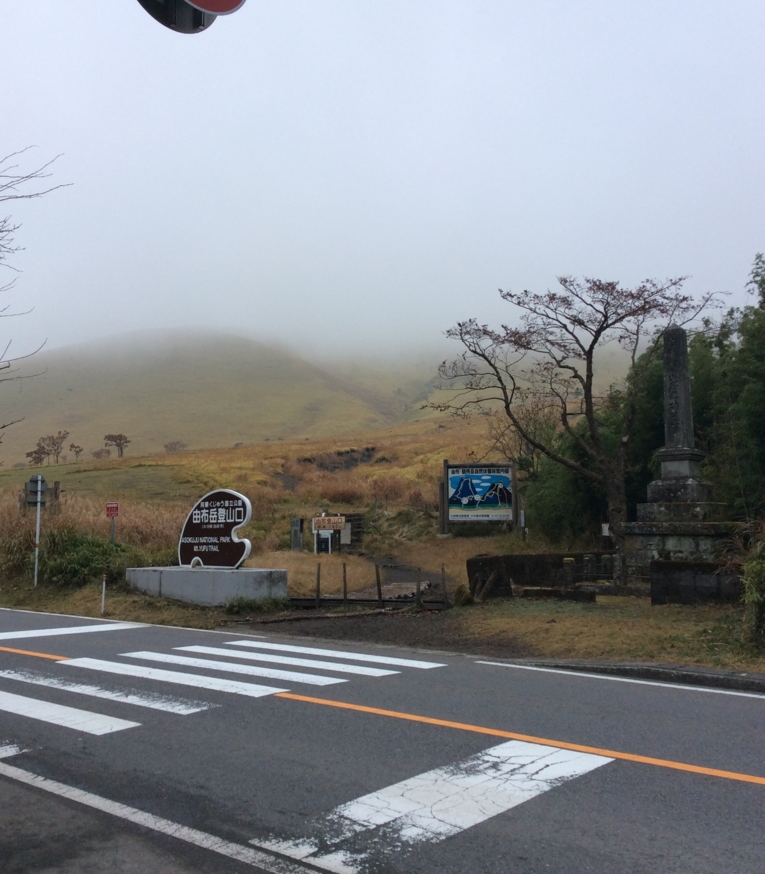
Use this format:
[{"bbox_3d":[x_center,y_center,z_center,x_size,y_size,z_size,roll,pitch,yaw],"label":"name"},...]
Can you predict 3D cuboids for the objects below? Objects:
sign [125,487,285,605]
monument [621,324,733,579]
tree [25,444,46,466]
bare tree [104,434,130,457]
[{"bbox_3d":[-3.994,2.409,21.362,3.567,2.523,1.706,-5,-8,41],"label":"sign"},{"bbox_3d":[7.048,0.387,22.388,2.150,6.136,2.150,-5,-8,41],"label":"monument"},{"bbox_3d":[-58.733,3.174,160.000,3.554,3.300,3.377,0,-6,0],"label":"tree"},{"bbox_3d":[-46.212,1.571,165.000,4.451,4.189,4.228,0,-6,0],"label":"bare tree"}]

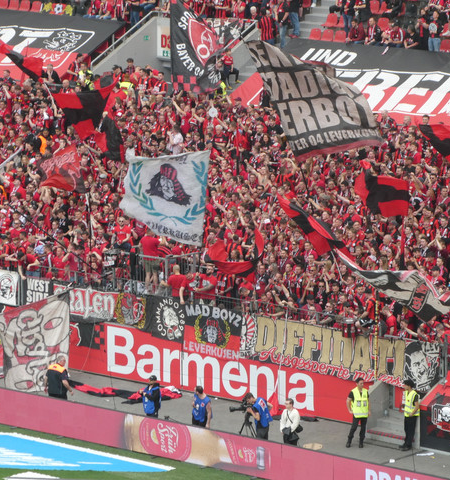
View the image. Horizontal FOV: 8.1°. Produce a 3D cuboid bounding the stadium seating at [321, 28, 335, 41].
[{"bbox_3d":[3.229,-6.427,99.700,0.450,0.480,0.420,9,13,42],"label":"stadium seating"}]

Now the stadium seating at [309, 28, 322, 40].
[{"bbox_3d":[2.937,-6.653,103.200,0.440,0.430,0.400,8,13,41],"label":"stadium seating"}]

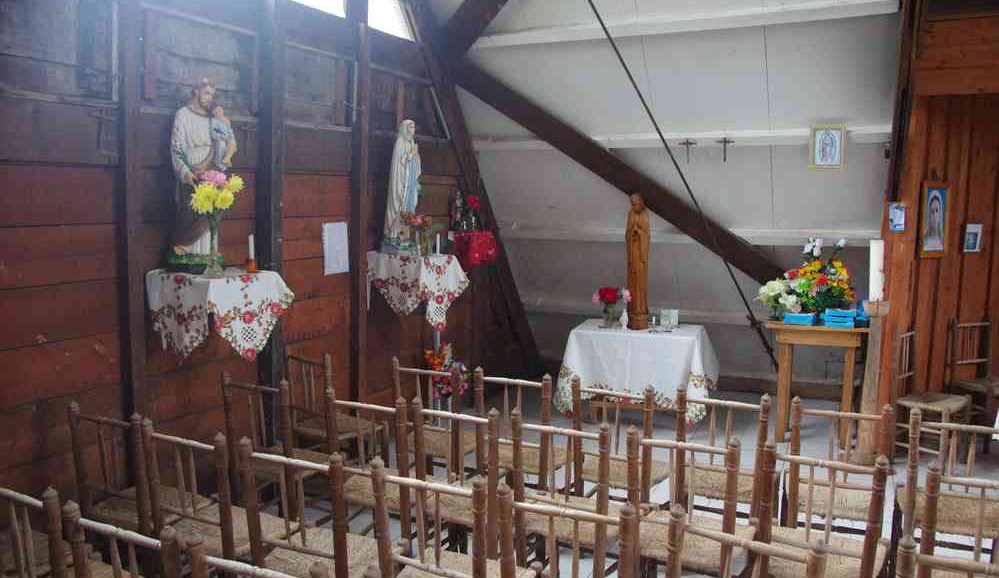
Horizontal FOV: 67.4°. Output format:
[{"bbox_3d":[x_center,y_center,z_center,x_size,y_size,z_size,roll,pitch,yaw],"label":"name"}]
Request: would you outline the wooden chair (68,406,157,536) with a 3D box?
[{"bbox_3d":[-1.425,0.877,3.071,0.420,0.875,0.460,3,7,24],"label":"wooden chair"}]

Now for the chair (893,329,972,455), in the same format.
[{"bbox_3d":[2.606,0.658,4.556,0.440,0.840,0.380,-6,9,-41],"label":"chair"}]

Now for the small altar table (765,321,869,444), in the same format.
[{"bbox_3d":[2.270,0.660,5.365,0.660,0.860,0.440,3,7,24],"label":"small altar table"}]

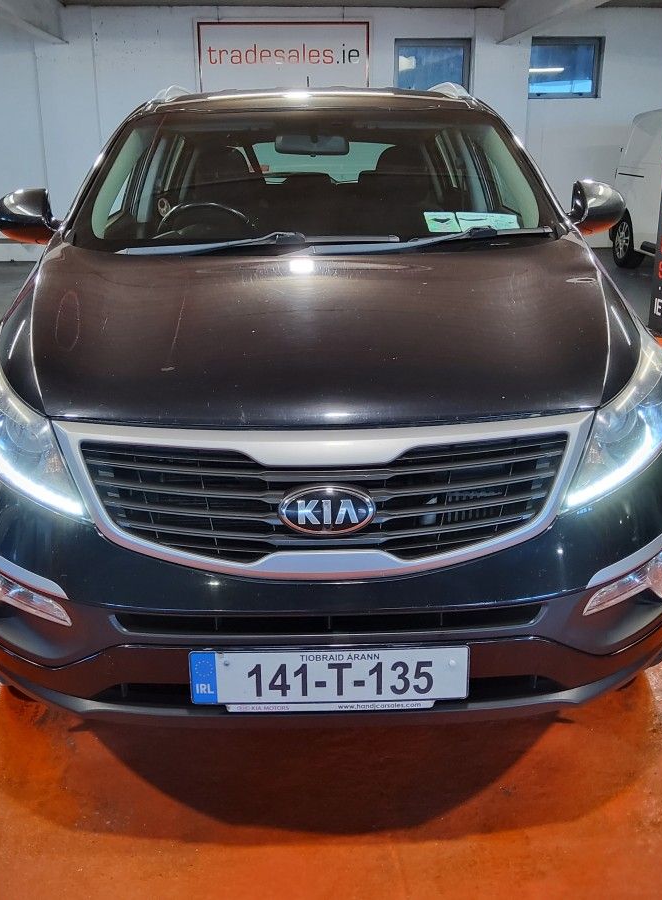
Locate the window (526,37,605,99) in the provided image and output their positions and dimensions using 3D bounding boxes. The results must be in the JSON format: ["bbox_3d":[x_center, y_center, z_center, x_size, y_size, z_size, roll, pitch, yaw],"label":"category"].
[{"bbox_3d":[3.317,-5.435,12.826,1.079,0.796,0.100,-1,18,-2],"label":"window"}]

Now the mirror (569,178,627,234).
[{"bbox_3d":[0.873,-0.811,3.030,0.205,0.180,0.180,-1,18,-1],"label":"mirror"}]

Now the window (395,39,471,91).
[{"bbox_3d":[1.442,-5.394,12.760,1.081,0.779,0.100,-1,18,-2],"label":"window"}]

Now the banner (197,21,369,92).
[{"bbox_3d":[-0.647,-5.329,12.609,2.395,1.200,0.050,-1,18,-2],"label":"banner"}]

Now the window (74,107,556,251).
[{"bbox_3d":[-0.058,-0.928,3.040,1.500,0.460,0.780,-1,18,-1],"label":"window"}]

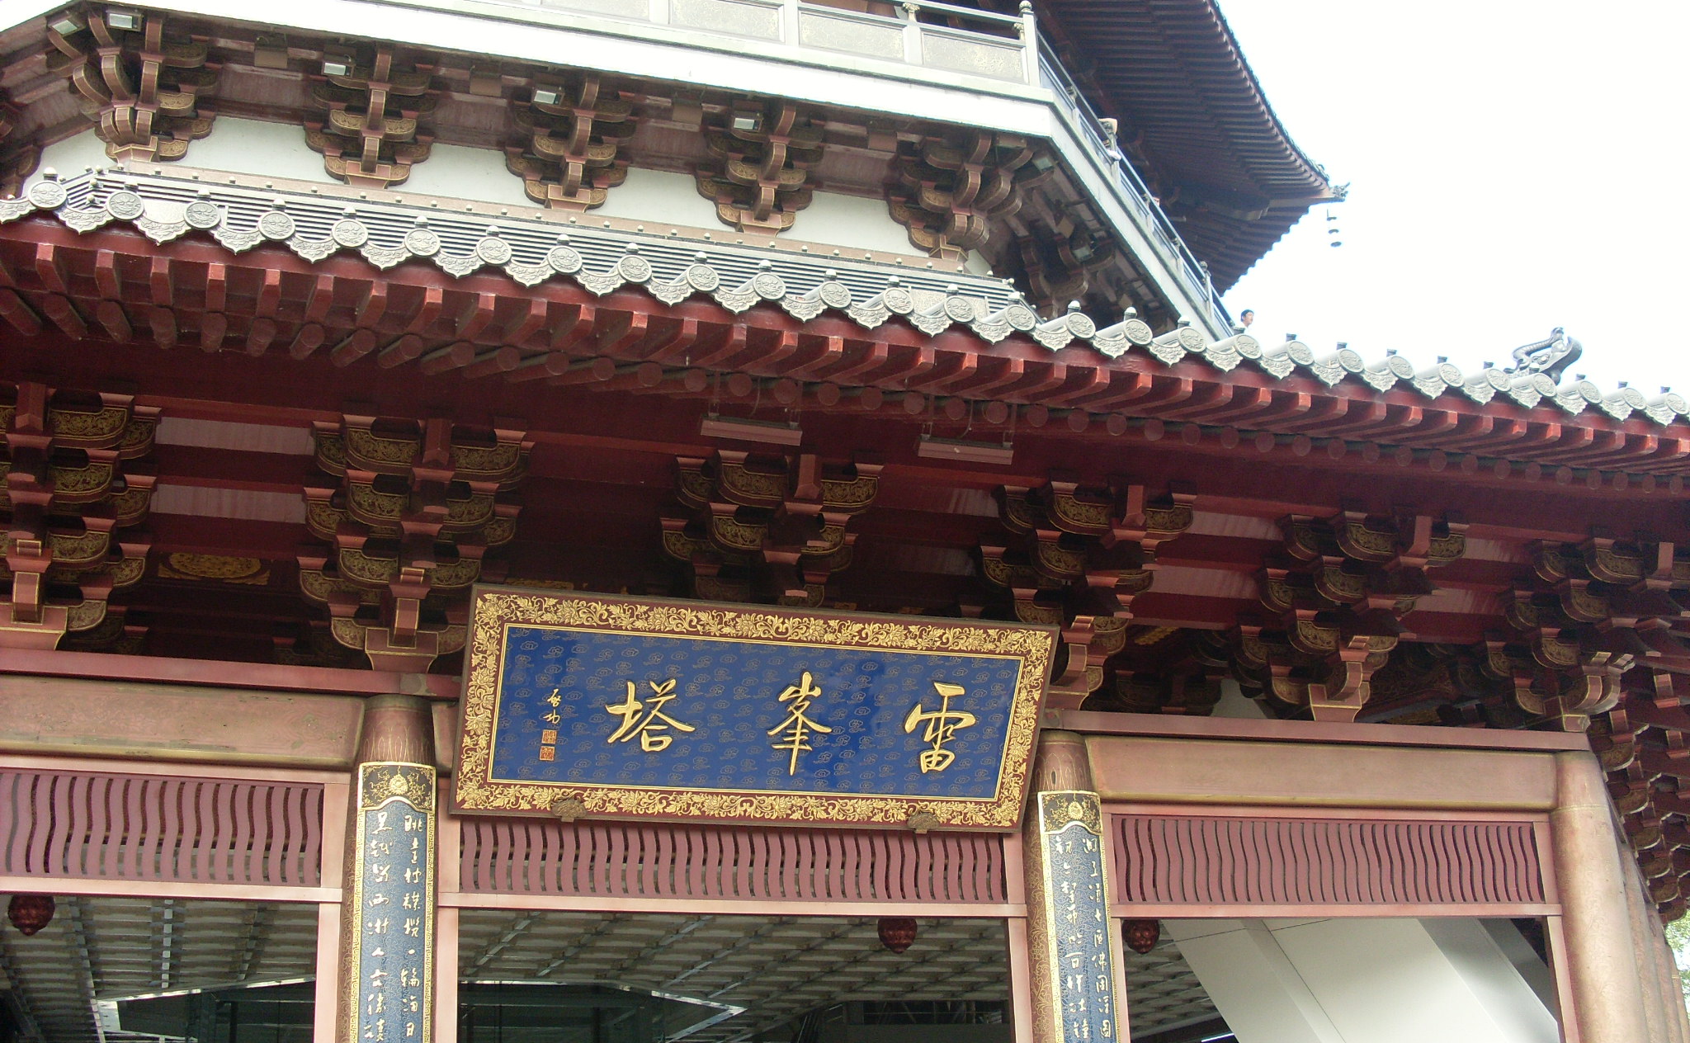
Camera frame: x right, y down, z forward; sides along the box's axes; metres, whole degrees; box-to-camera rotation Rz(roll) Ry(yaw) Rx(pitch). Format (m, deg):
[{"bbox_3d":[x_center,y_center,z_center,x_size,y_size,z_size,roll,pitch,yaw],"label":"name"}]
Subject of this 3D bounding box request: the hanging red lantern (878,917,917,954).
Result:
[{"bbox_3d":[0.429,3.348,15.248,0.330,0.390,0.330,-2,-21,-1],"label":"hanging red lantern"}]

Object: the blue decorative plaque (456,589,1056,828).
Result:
[{"bbox_3d":[-0.523,1.210,11.627,3.781,1.459,0.130,5,13,-18],"label":"blue decorative plaque"}]

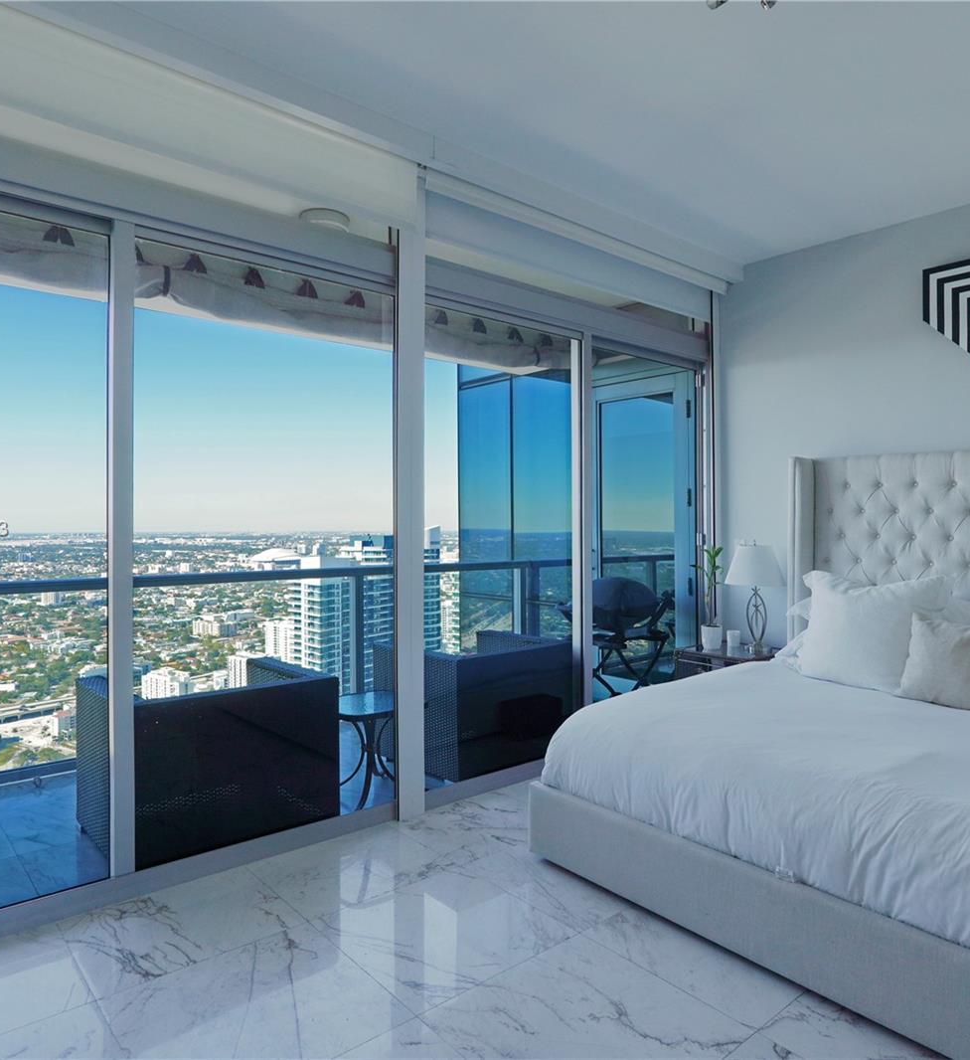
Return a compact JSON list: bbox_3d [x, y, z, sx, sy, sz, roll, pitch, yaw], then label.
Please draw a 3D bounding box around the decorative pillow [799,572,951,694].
[{"bbox_3d":[1.821,0.440,3.314,0.190,0.540,0.610,32,-20,-37],"label":"decorative pillow"}]

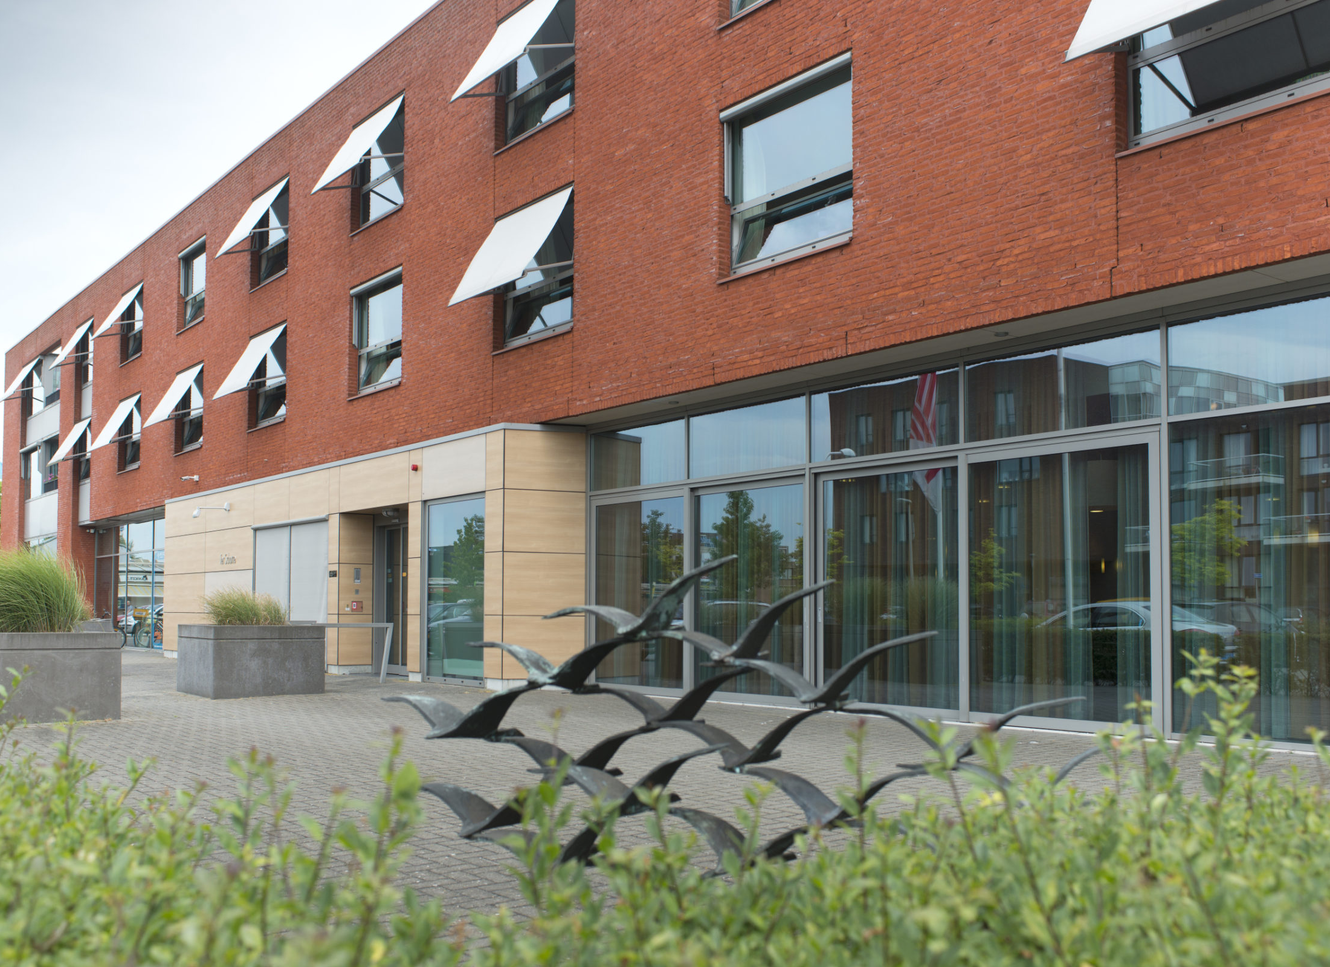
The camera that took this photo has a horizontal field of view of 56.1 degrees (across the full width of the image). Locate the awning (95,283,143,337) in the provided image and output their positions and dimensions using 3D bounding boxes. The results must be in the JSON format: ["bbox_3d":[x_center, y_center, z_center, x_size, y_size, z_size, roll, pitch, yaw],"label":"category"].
[{"bbox_3d":[-14.222,-4.419,32.419,0.735,1.290,1.950,4,-5,-38],"label":"awning"}]

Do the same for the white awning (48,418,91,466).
[{"bbox_3d":[-17.280,-1.175,36.196,0.735,1.290,1.900,4,-5,-38],"label":"white awning"}]

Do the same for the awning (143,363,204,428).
[{"bbox_3d":[-11.084,-1.976,28.078,0.760,1.320,1.970,3,-5,-38],"label":"awning"}]

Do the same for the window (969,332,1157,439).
[{"bbox_3d":[3.527,-0.837,11.231,0.100,0.769,2.005,3,-5,-38],"label":"window"}]

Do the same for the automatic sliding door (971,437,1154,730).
[{"bbox_3d":[3.482,0.905,11.154,0.100,2.358,1.885,3,-5,-38],"label":"automatic sliding door"}]

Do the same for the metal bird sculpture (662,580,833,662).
[{"bbox_3d":[0.280,0.467,4.200,0.620,0.290,0.360,-2,-5,33],"label":"metal bird sculpture"}]

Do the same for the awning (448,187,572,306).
[{"bbox_3d":[-2.067,-3.138,16.578,0.760,1.320,1.970,3,-5,-38],"label":"awning"}]

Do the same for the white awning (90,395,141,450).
[{"bbox_3d":[-14.225,-1.586,32.296,0.735,1.290,1.950,4,-5,-38],"label":"white awning"}]

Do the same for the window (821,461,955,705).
[{"bbox_3d":[2.259,1.069,12.712,0.100,2.343,1.805,3,-5,-38],"label":"window"}]

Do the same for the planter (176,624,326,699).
[{"bbox_3d":[-5.149,2.202,15.562,1.400,0.850,1.400,4,-5,-38],"label":"planter"}]

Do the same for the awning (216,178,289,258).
[{"bbox_3d":[-8.169,-5.233,24.693,0.735,1.290,1.970,4,-5,-38],"label":"awning"}]

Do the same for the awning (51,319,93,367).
[{"bbox_3d":[-17.275,-4.040,36.319,0.735,1.290,1.920,4,-5,-38],"label":"awning"}]

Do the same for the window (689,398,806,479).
[{"bbox_3d":[0.929,-0.504,14.544,0.100,0.768,2.026,3,-5,-38],"label":"window"}]

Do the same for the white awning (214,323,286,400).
[{"bbox_3d":[-8.194,-2.385,24.596,0.735,1.290,1.980,4,-5,-38],"label":"white awning"}]

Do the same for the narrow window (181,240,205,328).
[{"bbox_3d":[-10.764,-4.501,28.589,0.170,1.840,1.950,3,-5,-38],"label":"narrow window"}]

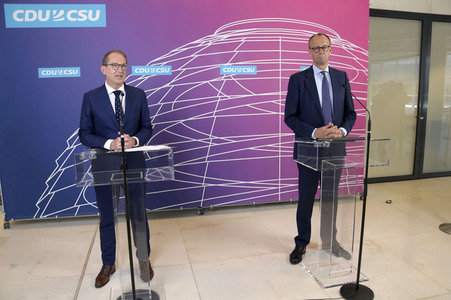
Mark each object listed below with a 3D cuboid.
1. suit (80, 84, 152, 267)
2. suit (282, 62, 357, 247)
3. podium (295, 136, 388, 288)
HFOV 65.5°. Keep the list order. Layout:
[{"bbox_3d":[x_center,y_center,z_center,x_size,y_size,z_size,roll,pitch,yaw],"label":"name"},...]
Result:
[{"bbox_3d":[-0.811,0.217,2.707,0.560,1.420,0.380,-4,10,-17],"label":"suit"},{"bbox_3d":[0.827,0.081,3.043,0.600,1.550,0.380,-3,9,-10],"label":"suit"},{"bbox_3d":[0.929,0.456,2.842,0.630,1.110,0.480,-3,9,-13],"label":"podium"}]

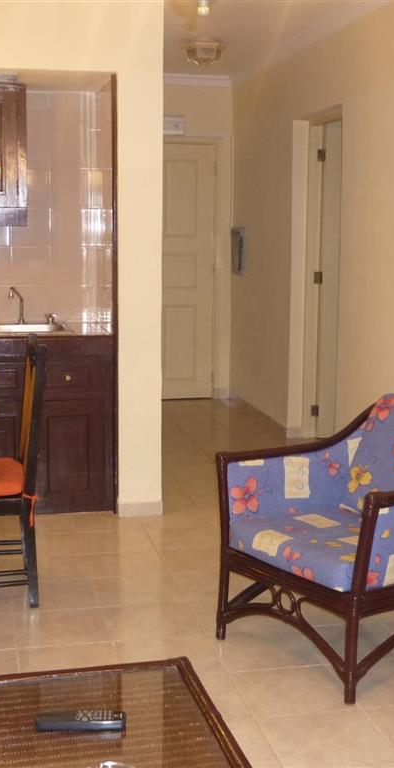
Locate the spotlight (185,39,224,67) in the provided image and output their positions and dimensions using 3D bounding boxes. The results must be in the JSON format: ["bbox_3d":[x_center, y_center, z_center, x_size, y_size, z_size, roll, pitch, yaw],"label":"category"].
[{"bbox_3d":[0.052,-2.196,6.475,0.250,0.135,0.250,-2,9,-13],"label":"spotlight"}]

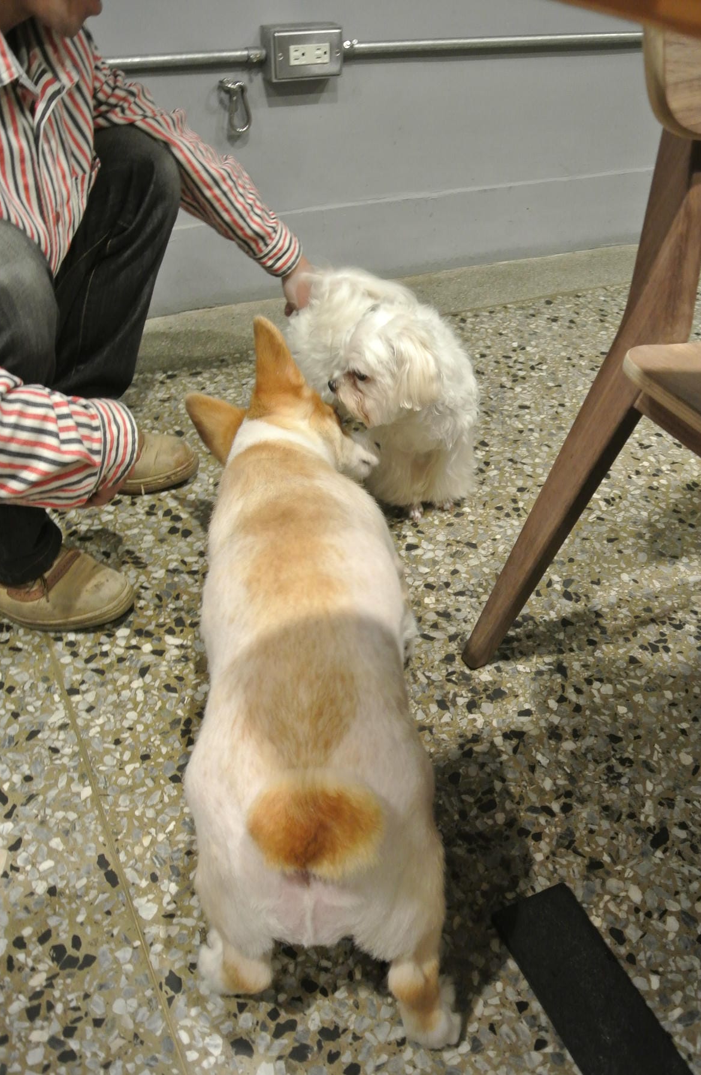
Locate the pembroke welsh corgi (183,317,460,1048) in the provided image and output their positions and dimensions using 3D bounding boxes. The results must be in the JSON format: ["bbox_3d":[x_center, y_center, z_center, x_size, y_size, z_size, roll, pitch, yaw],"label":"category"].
[{"bbox_3d":[-0.044,0.073,0.840,0.240,0.380,0.660,-4,37,-6],"label":"pembroke welsh corgi"}]

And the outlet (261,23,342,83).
[{"bbox_3d":[-0.083,-0.823,1.471,0.126,0.075,0.054,-15,40,-19],"label":"outlet"}]

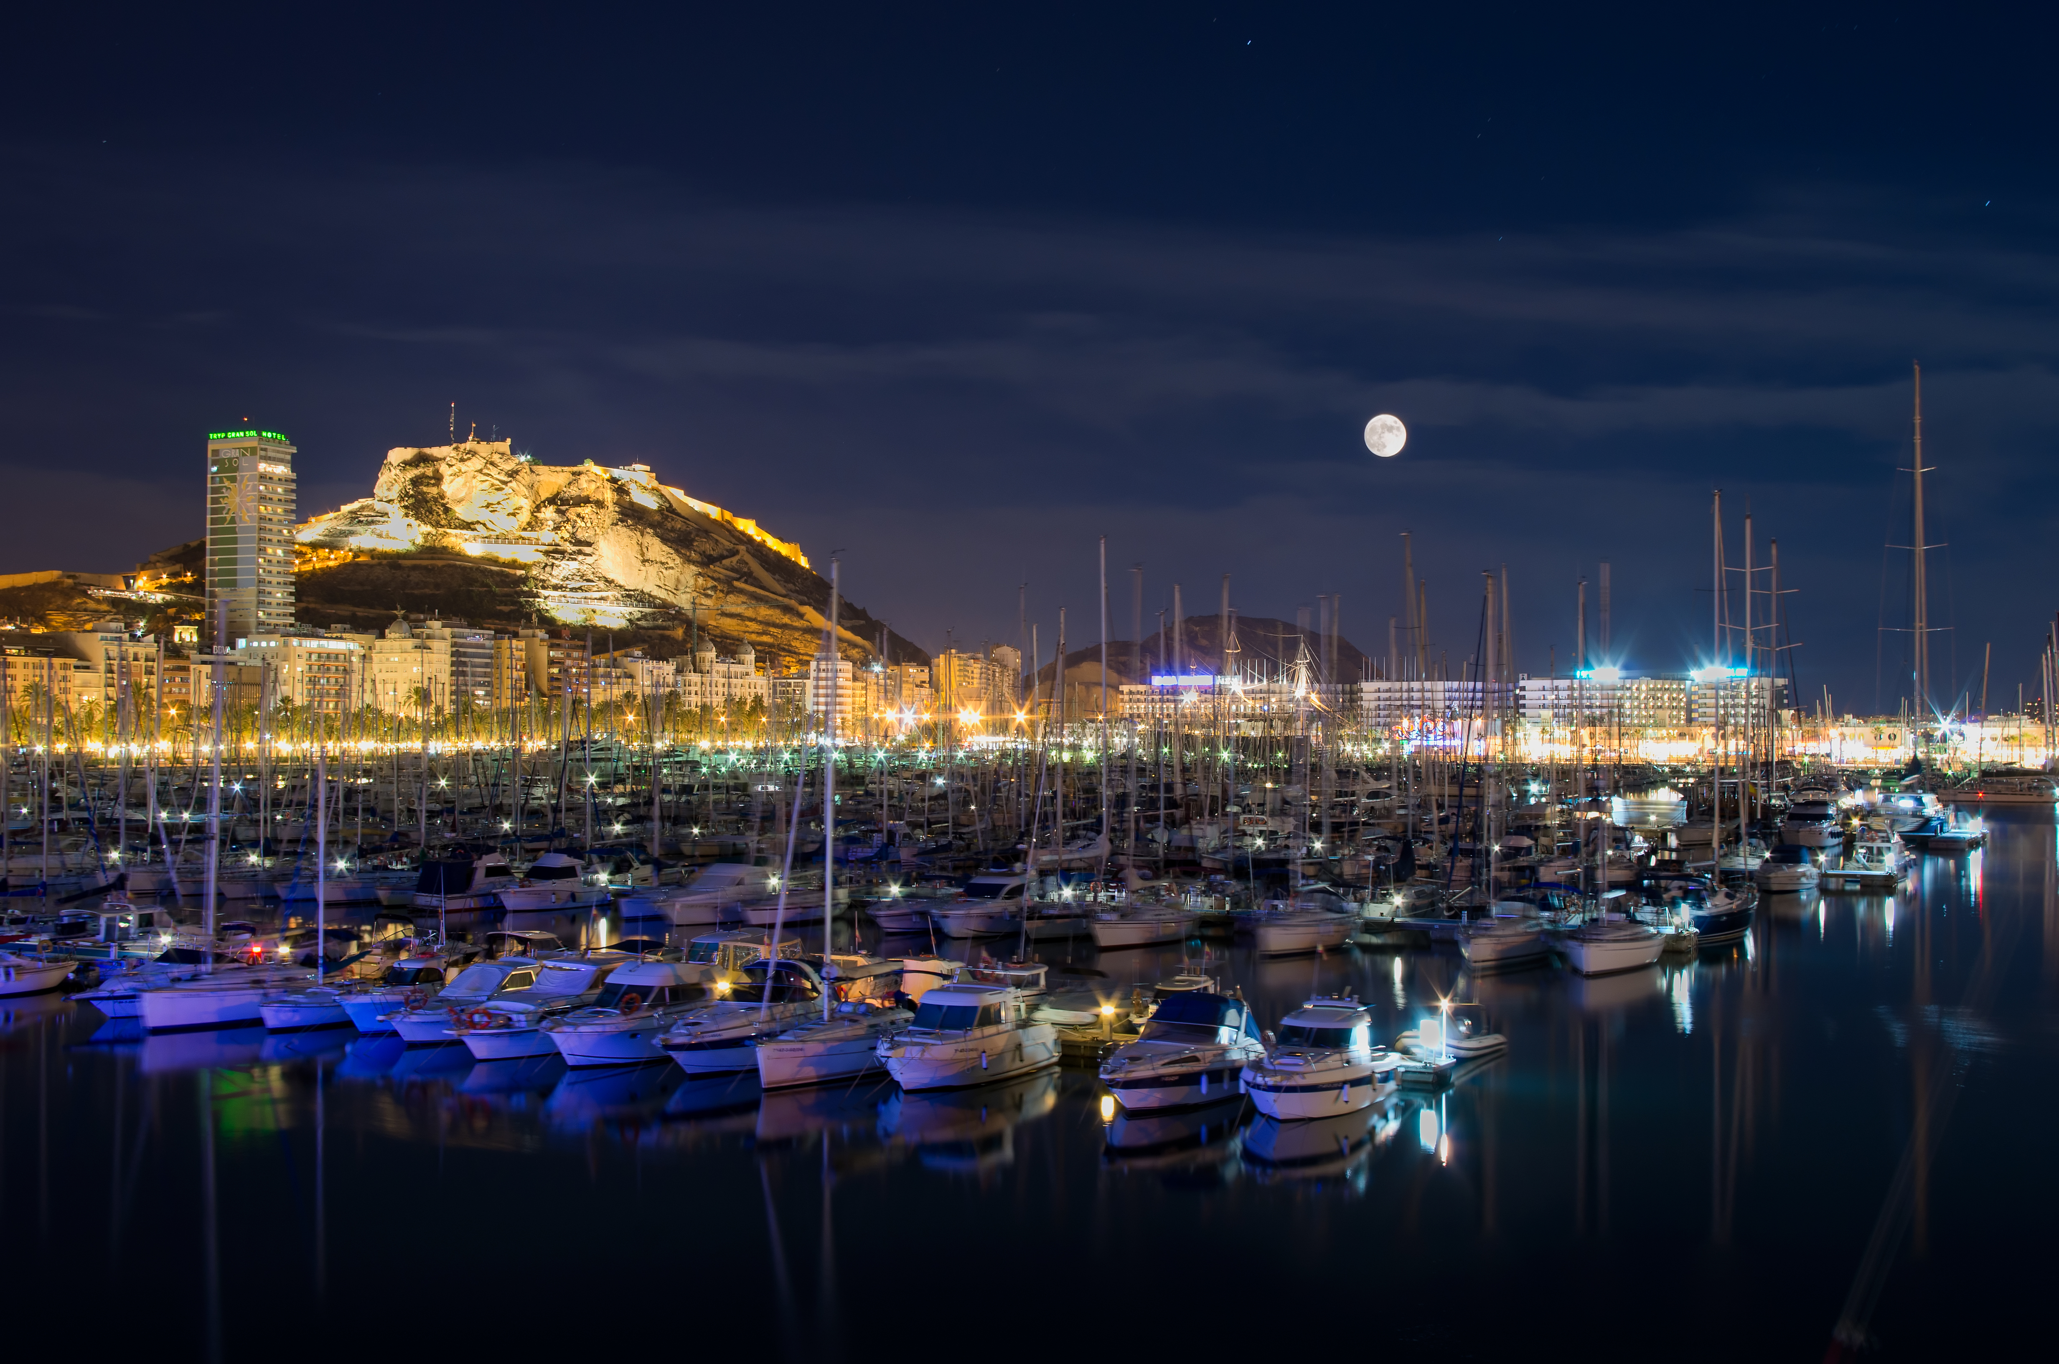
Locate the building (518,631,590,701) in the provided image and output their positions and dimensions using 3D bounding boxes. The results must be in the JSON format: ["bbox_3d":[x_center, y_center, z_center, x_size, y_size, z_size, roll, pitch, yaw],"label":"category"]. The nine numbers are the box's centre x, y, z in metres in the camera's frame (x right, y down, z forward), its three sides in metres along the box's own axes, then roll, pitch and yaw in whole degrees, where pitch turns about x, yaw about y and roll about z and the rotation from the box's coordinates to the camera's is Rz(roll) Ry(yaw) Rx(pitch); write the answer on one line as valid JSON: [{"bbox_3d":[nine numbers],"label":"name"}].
[{"bbox_3d":[-156.030,1.310,724.160,14.000,33.490,26.810,0,-1,18],"label":"building"}]

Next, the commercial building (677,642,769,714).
[{"bbox_3d":[-122.740,3.340,850.870,21.000,33.670,68.820,0,-1,18],"label":"commercial building"}]

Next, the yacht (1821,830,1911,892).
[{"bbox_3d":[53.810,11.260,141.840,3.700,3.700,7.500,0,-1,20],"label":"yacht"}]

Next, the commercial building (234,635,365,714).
[{"bbox_3d":[-199.640,1.690,609.850,18.320,28.840,31.360,0,-1,18],"label":"commercial building"}]

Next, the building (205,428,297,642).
[{"bbox_3d":[-234.760,-29.350,672.740,19.200,90.820,16.370,0,-1,22],"label":"building"}]

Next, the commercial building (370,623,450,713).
[{"bbox_3d":[-183.150,-0.210,660.210,18.060,34.340,13.530,0,-1,18],"label":"commercial building"}]

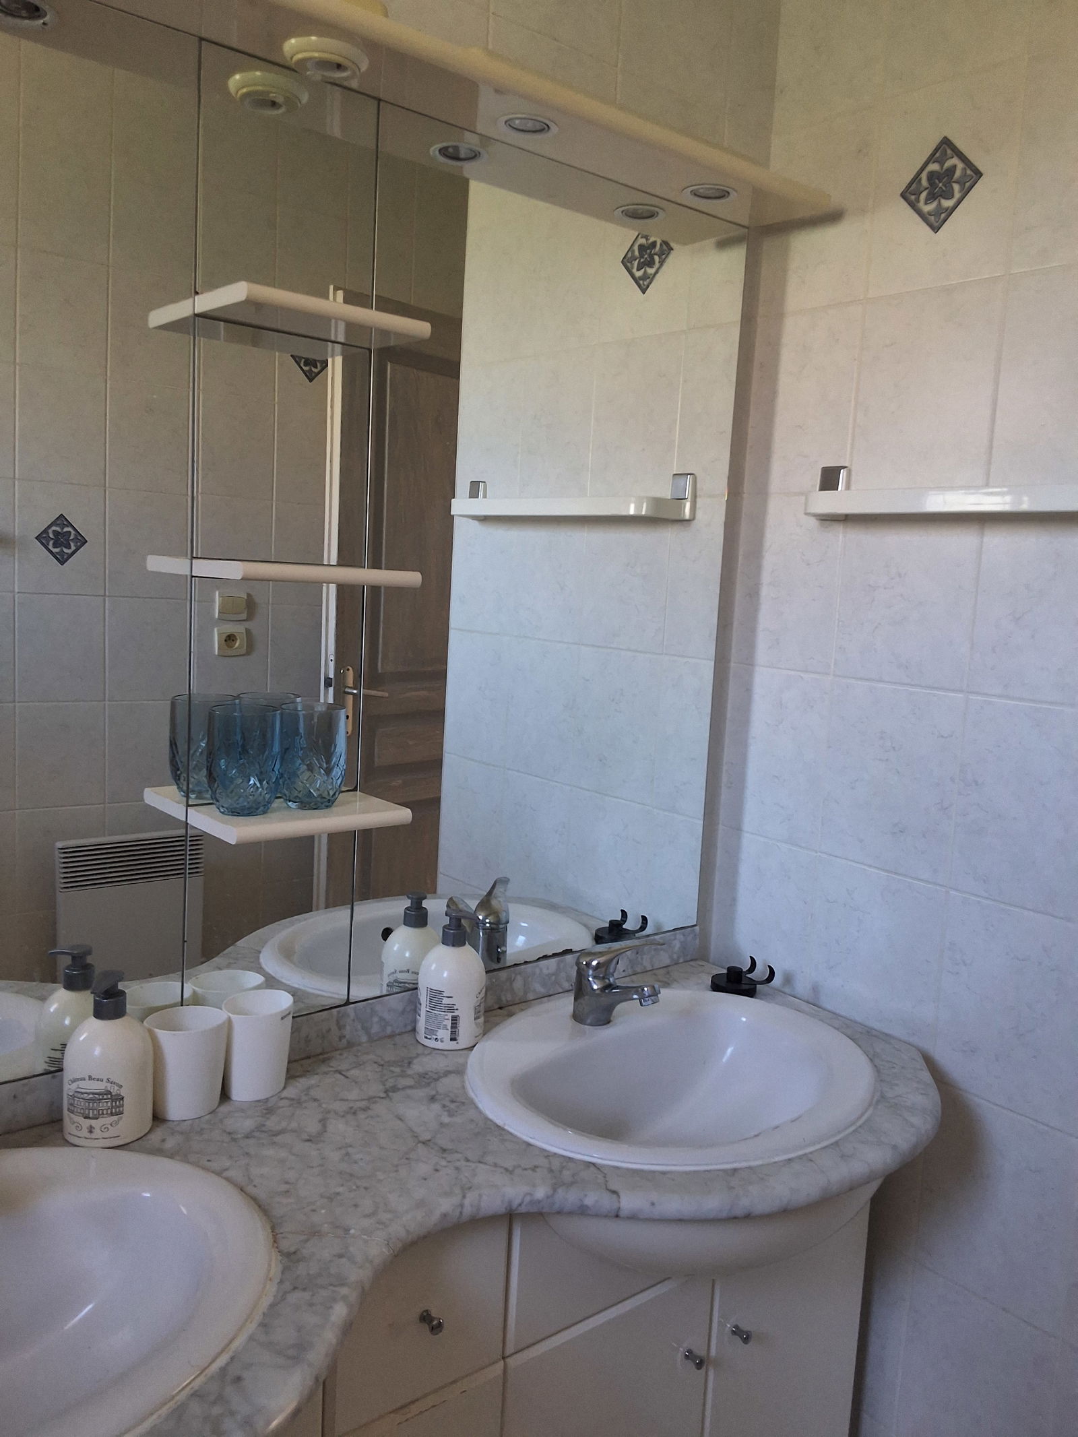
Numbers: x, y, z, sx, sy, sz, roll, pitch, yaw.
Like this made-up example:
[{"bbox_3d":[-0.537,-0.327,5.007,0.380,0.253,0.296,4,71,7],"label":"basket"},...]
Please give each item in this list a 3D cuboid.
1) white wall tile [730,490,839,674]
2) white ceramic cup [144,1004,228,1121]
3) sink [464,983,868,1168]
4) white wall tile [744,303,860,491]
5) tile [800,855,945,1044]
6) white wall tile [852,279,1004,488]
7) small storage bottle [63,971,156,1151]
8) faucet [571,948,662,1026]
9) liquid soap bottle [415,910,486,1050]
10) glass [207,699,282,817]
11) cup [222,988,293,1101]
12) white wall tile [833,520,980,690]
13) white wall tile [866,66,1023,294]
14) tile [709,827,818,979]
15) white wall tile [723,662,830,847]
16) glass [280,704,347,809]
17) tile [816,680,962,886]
[{"bbox_3d":[0.358,-0.195,1.662,0.010,0.249,0.186,-3,9,-39],"label":"white wall tile"},{"bbox_3d":[-0.365,0.357,1.202,0.082,0.096,0.067,0,8,-24],"label":"white ceramic cup"},{"bbox_3d":[0.152,0.481,1.361,0.507,0.170,0.432,-3,9,-39],"label":"sink"},{"bbox_3d":[0.371,-0.442,1.628,0.009,0.249,0.182,-3,9,-39],"label":"white wall tile"},{"bbox_3d":[0.453,0.328,1.577,0.009,0.249,0.200,-3,9,-39],"label":"tile"},{"bbox_3d":[0.492,-0.418,1.483,0.010,0.249,0.201,-3,9,-39],"label":"white wall tile"},{"bbox_3d":[-0.420,0.327,1.138,0.082,0.162,0.082,4,7,10],"label":"small storage bottle"},{"bbox_3d":[0.113,0.329,1.443,0.094,0.106,0.128,-3,9,-39],"label":"faucet"},{"bbox_3d":[-0.104,0.310,1.406,0.082,0.157,0.082,3,7,0],"label":"liquid soap bottle"},{"bbox_3d":[-0.301,0.043,1.193,0.073,0.107,0.073,-3,9,-39],"label":"glass"},{"bbox_3d":[-0.304,0.353,1.254,0.069,0.096,0.083,6,8,24],"label":"cup"},{"bbox_3d":[0.479,-0.168,1.513,0.009,0.249,0.200,-3,9,-39],"label":"white wall tile"},{"bbox_3d":[0.506,-0.667,1.452,0.010,0.249,0.201,-3,9,-39],"label":"white wall tile"},{"bbox_3d":[0.332,0.295,1.722,0.010,0.235,0.186,-3,9,-39],"label":"tile"},{"bbox_3d":[0.344,0.055,1.691,0.009,0.249,0.182,-3,9,-39],"label":"white wall tile"},{"bbox_3d":[-0.239,0.041,1.234,0.071,0.104,0.071,3,7,0],"label":"glass"},{"bbox_3d":[0.466,0.078,1.544,0.010,0.249,0.201,-3,9,-39],"label":"tile"}]

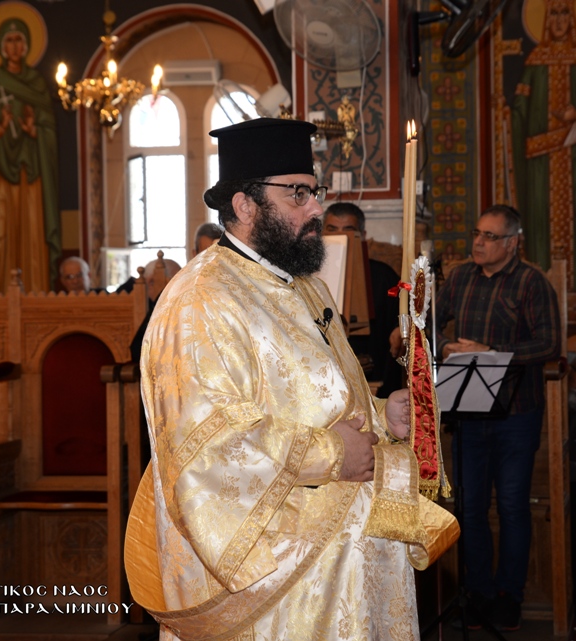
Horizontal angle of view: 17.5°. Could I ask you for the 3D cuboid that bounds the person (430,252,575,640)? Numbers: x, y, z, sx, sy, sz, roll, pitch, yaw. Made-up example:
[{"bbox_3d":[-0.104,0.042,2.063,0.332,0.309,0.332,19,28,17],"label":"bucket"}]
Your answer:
[{"bbox_3d":[0.850,0.395,7.650,0.540,1.730,0.400,1,3,37],"label":"person"}]

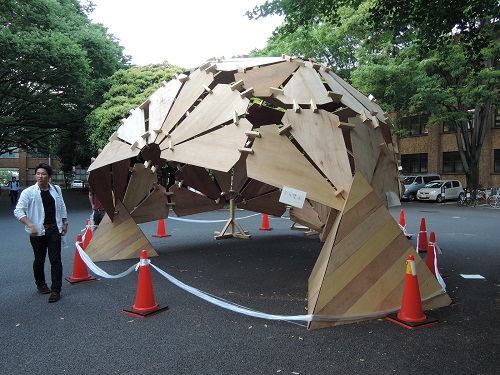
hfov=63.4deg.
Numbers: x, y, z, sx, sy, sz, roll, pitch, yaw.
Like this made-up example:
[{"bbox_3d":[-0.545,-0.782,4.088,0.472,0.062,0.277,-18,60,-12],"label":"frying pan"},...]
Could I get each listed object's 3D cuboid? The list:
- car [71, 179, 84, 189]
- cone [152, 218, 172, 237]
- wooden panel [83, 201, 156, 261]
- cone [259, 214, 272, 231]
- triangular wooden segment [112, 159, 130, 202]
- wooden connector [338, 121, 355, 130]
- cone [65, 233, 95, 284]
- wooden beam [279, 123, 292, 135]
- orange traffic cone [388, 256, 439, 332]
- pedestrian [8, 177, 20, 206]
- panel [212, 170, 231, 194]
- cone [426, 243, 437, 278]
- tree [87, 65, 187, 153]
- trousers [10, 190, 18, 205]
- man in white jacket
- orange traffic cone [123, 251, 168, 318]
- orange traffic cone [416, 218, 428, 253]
[{"bbox_3d":[-30.750,-0.500,72.000,1.700,1.460,4.400,-1,1,-27],"label":"car"},{"bbox_3d":[-2.443,1.000,11.130,0.370,0.700,0.370,0,1,38],"label":"cone"},{"bbox_3d":[-2.571,0.785,7.895,1.470,1.200,0.420,-1,1,-27],"label":"wooden panel"},{"bbox_3d":[0.486,0.951,12.527,0.370,0.700,0.370,-1,1,3],"label":"cone"},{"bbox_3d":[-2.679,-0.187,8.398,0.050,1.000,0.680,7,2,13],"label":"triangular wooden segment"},{"bbox_3d":[1.345,-0.857,5.650,0.250,0.045,0.090,2,-26,-27],"label":"wooden connector"},{"bbox_3d":[-2.602,1.069,6.190,0.370,0.700,0.370,-1,1,-38],"label":"cone"},{"bbox_3d":[0.451,-0.742,5.140,0.220,0.055,0.070,-36,-18,-22],"label":"wooden beam"},{"bbox_3d":[1.703,1.052,4.263,0.370,0.700,0.370,-1,1,-27],"label":"orange traffic cone"},{"bbox_3d":[-14.150,0.230,24.300,0.520,1.700,0.380,-1,1,-27],"label":"pedestrian"},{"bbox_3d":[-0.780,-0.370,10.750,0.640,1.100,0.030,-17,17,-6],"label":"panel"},{"bbox_3d":[2.836,1.032,6.267,0.370,0.700,0.370,1,1,45],"label":"cone"},{"bbox_3d":[-7.640,-4.400,32.000,10.000,10.900,10.000,0,1,0],"label":"tree"},{"bbox_3d":[-14.150,0.620,24.300,0.400,0.880,0.300,-1,1,-27],"label":"trousers"},{"bbox_3d":[-2.719,0.560,5.296,0.630,1.745,0.420,-1,1,-32],"label":"man in white jacket"},{"bbox_3d":[-1.215,1.076,4.682,0.370,0.700,0.370,0,1,33],"label":"orange traffic cone"},{"bbox_3d":[3.663,0.992,8.520,0.370,0.700,0.370,0,1,-6],"label":"orange traffic cone"}]

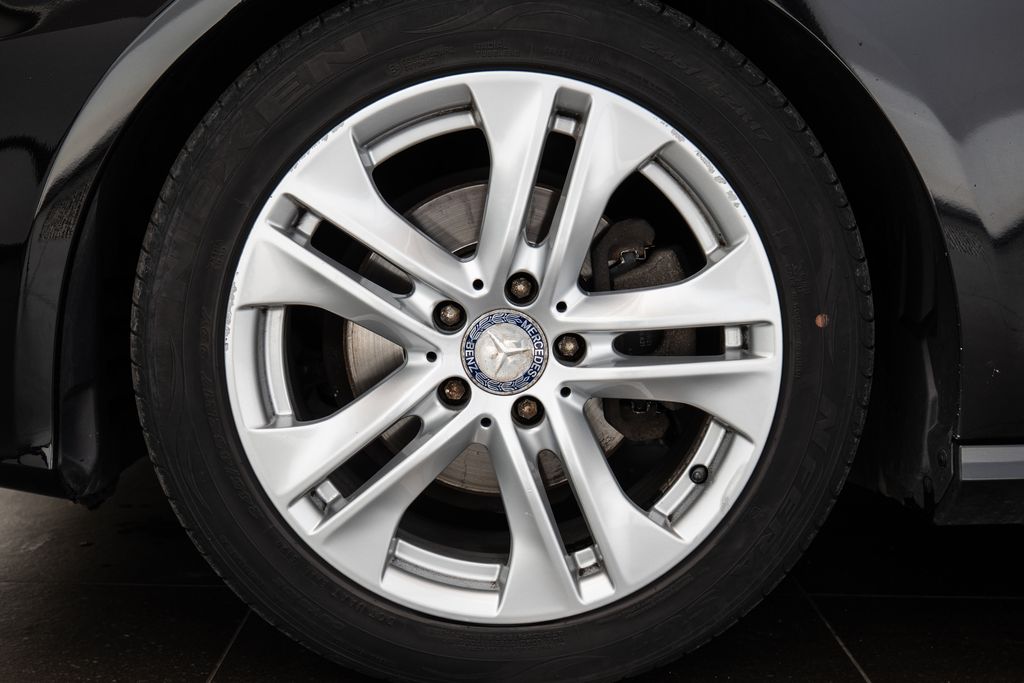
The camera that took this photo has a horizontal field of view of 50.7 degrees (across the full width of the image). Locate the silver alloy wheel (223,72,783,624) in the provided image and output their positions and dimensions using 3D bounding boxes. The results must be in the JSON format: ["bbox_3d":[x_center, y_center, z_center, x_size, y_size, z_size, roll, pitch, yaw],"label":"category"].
[{"bbox_3d":[-0.008,-0.003,1.019,0.472,0.472,0.230,1,8,-1],"label":"silver alloy wheel"}]

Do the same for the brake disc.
[{"bbox_3d":[-0.008,-0.002,1.010,0.296,0.296,0.058,1,8,-1],"label":"brake disc"}]

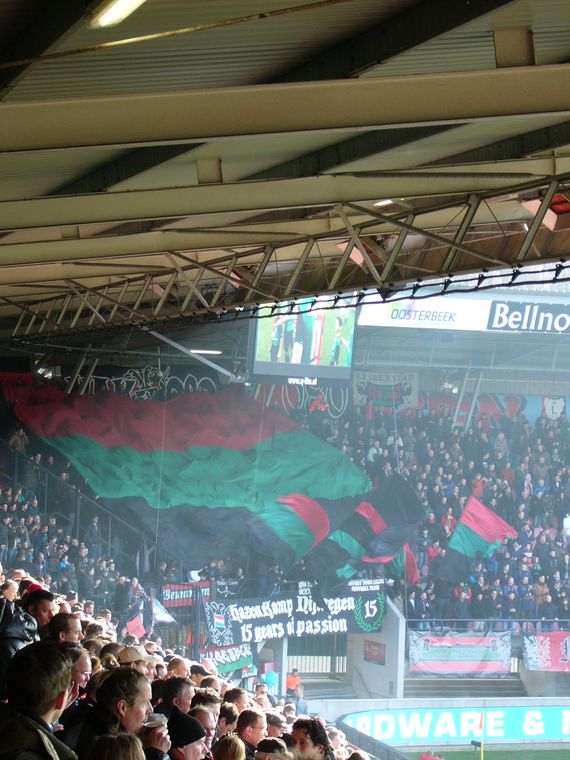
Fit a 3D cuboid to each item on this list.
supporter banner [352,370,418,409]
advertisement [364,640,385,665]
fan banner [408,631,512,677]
[{"bbox_3d":[3.686,0.366,80.350,2.488,1.300,0.050,2,-1,-17],"label":"supporter banner"},{"bbox_3d":[2.809,8.556,68.837,0.050,0.679,1.420,2,-1,-25],"label":"advertisement"},{"bbox_3d":[5.439,8.471,67.999,3.366,1.345,0.060,2,-1,-17],"label":"fan banner"}]

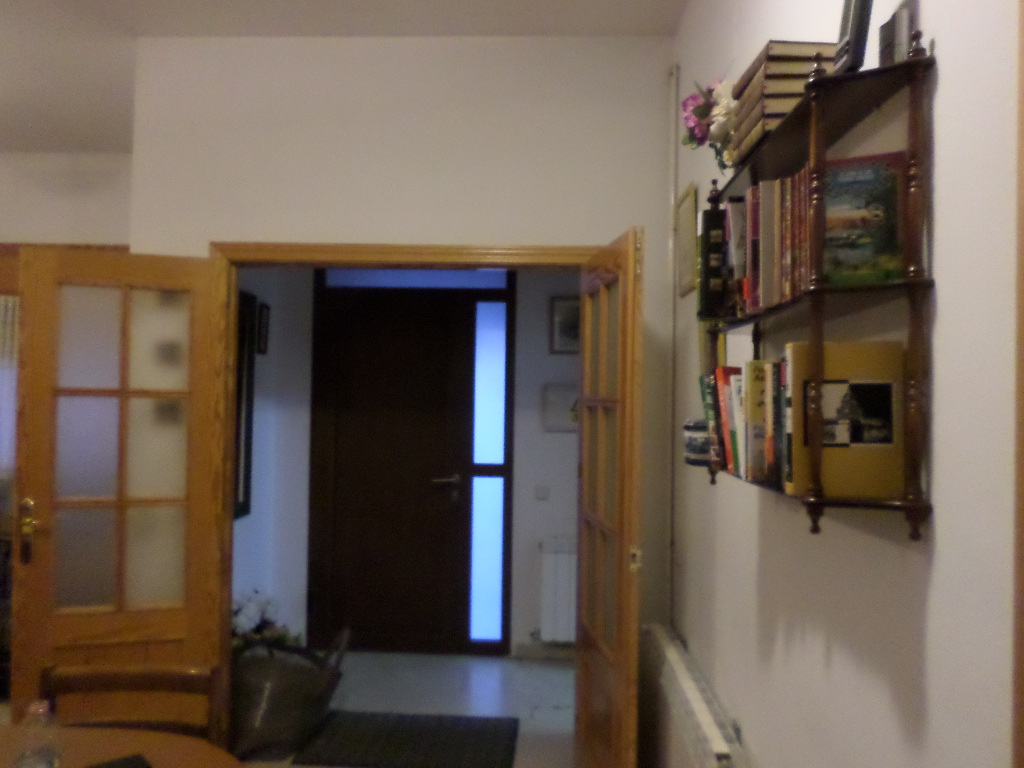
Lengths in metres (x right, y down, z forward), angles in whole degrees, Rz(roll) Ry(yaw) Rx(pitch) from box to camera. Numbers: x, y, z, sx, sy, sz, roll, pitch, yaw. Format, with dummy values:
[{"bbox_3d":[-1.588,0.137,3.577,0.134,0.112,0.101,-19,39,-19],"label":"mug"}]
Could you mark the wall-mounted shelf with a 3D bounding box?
[{"bbox_3d":[0.513,-0.128,1.401,0.152,0.710,0.800,1,-1,2],"label":"wall-mounted shelf"}]

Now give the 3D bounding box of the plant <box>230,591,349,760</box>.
[{"bbox_3d":[-1.063,1.262,3.341,0.580,0.630,0.540,1,-1,2],"label":"plant"}]

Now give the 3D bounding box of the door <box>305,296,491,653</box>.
[{"bbox_3d":[-0.714,0.520,4.488,1.010,2.180,0.080,1,-1,2],"label":"door"}]

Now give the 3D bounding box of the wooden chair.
[{"bbox_3d":[-0.956,1.105,1.579,0.440,0.860,0.490,1,-1,2],"label":"wooden chair"}]

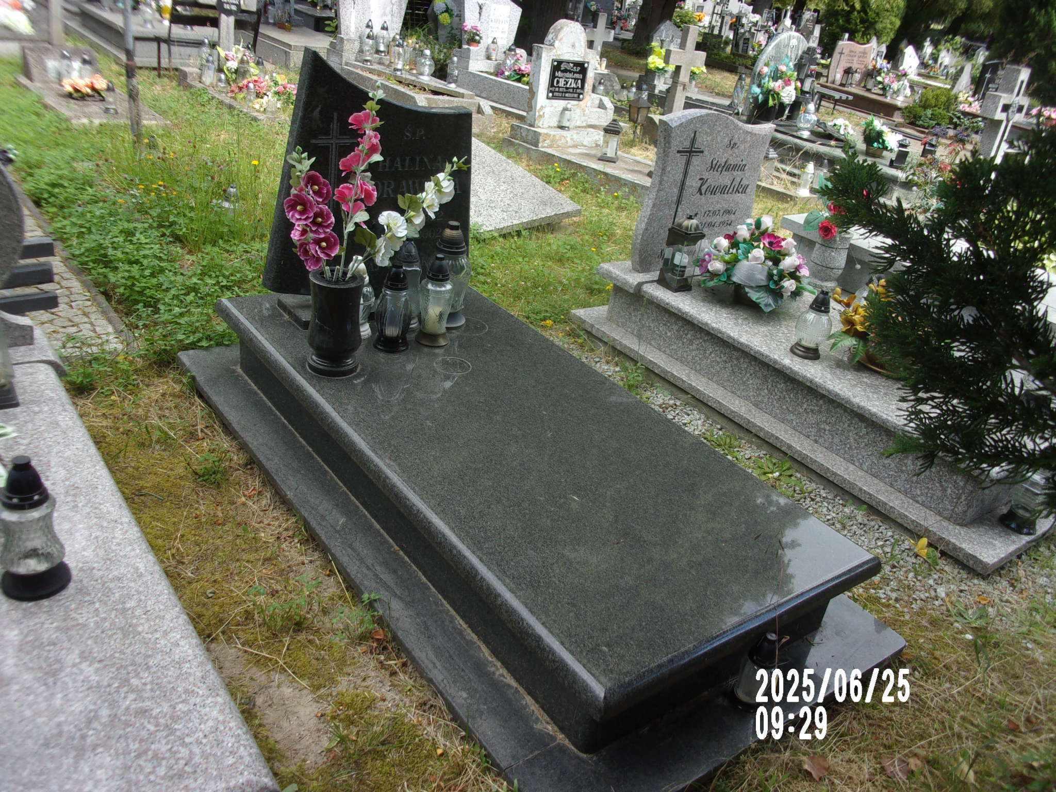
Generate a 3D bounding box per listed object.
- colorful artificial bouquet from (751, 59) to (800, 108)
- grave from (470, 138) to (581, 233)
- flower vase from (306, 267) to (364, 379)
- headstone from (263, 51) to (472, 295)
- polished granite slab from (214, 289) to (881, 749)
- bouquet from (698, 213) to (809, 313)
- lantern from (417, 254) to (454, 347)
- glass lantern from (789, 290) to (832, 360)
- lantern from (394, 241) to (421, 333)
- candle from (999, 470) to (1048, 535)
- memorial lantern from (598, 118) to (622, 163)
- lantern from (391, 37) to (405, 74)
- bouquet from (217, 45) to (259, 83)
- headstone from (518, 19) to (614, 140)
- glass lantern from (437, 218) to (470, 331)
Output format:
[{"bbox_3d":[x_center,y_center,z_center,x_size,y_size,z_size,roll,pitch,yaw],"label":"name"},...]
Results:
[{"bbox_3d":[2.467,-3.107,8.500,0.410,0.420,0.320,2,24,-15],"label":"colorful artificial bouquet"},{"bbox_3d":[-0.511,-1.445,5.580,0.980,0.120,1.480,-23,51,-41],"label":"grave"},{"bbox_3d":[-0.510,-0.194,2.273,0.148,0.262,0.148,-12,34,-36],"label":"flower vase"},{"bbox_3d":[-0.487,-0.666,2.692,0.680,0.750,0.100,-11,26,-37],"label":"headstone"},{"bbox_3d":[-0.091,0.127,2.331,0.869,0.225,1.819,-12,34,-36],"label":"polished granite slab"},{"bbox_3d":[0.962,-0.560,3.616,0.430,0.320,0.360,4,24,-11],"label":"bouquet"},{"bbox_3d":[-0.263,-0.284,2.481,0.106,0.260,0.106,8,26,-4],"label":"lantern"},{"bbox_3d":[0.957,-0.245,2.845,0.125,0.218,0.125,-12,34,-36],"label":"glass lantern"},{"bbox_3d":[-0.373,-0.348,2.606,0.105,0.278,0.105,-12,34,-36],"label":"lantern"},{"bbox_3d":[1.495,0.264,2.509,0.115,0.270,0.115,-12,33,-37],"label":"candle"},{"bbox_3d":[0.618,-1.880,6.267,0.140,0.279,0.140,13,27,6],"label":"memorial lantern"},{"bbox_3d":[-1.254,-3.291,8.241,0.115,0.300,0.115,7,23,-3],"label":"lantern"},{"bbox_3d":[-2.397,-2.718,7.021,0.340,0.320,0.270,-5,30,-28],"label":"bouquet"},{"bbox_3d":[0.318,-2.575,7.034,0.730,0.951,0.420,-12,33,-37],"label":"headstone"},{"bbox_3d":[-0.243,-0.383,2.667,0.140,0.325,0.140,-12,34,-36],"label":"glass lantern"}]

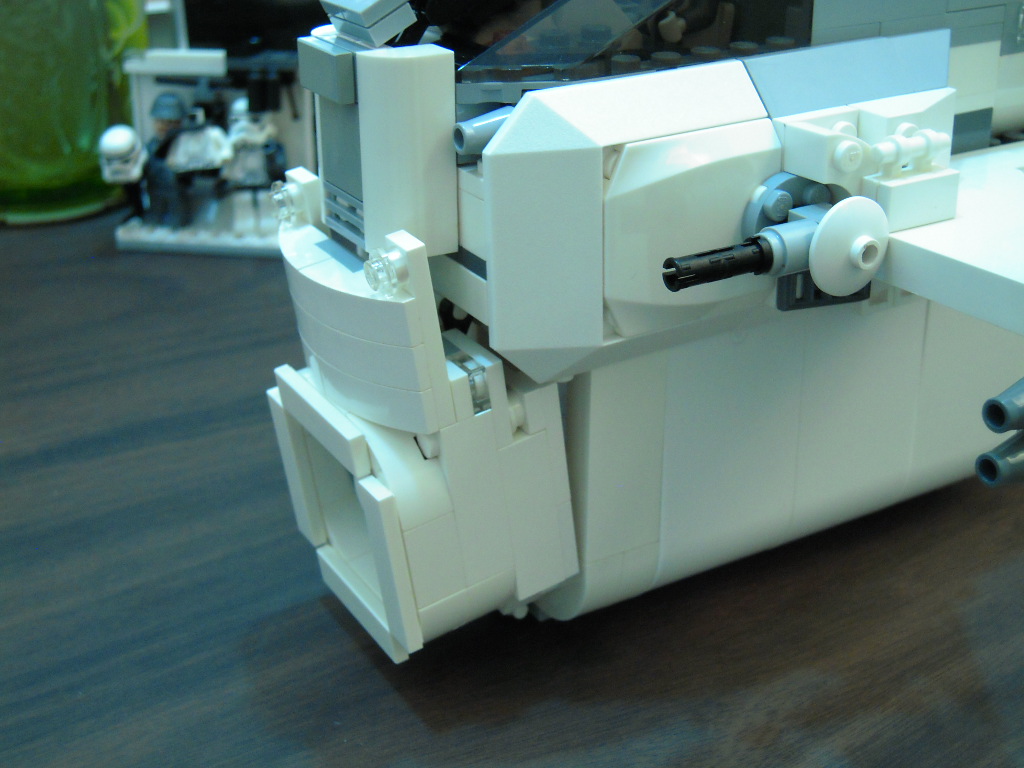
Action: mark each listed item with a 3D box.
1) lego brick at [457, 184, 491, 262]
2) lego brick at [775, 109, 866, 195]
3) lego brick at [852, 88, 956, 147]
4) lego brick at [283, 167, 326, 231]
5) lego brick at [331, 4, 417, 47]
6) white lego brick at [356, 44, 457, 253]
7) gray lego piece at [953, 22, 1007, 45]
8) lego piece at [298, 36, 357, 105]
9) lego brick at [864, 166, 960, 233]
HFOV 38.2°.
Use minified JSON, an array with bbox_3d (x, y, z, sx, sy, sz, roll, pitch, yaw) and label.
[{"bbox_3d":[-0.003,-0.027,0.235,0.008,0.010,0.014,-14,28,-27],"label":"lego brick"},{"bbox_3d":[0.051,-0.038,0.239,0.015,0.009,0.013,-14,28,-27],"label":"lego brick"},{"bbox_3d":[0.068,-0.043,0.249,0.023,0.008,0.010,-14,28,-27],"label":"lego brick"},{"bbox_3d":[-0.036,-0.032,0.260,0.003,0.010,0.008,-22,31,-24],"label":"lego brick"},{"bbox_3d":[-0.022,-0.059,0.237,0.008,0.003,0.015,-37,36,-13],"label":"lego brick"},{"bbox_3d":[-0.016,-0.036,0.231,0.013,0.032,0.008,-14,28,-27],"label":"white lego brick"},{"bbox_3d":[0.084,-0.066,0.279,0.016,0.003,0.008,-14,28,-27],"label":"gray lego piece"},{"bbox_3d":[-0.029,-0.049,0.232,0.003,0.008,0.016,-14,28,-27],"label":"lego piece"},{"bbox_3d":[0.069,-0.032,0.256,0.016,0.008,0.007,-14,28,-27],"label":"lego brick"}]

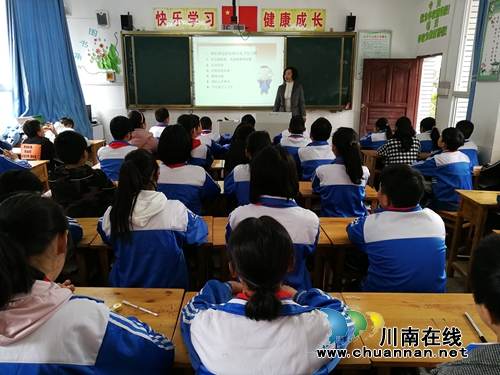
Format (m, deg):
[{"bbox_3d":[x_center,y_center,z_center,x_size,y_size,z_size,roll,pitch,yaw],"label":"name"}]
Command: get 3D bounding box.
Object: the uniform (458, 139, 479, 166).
[{"bbox_3d":[2.211,-0.245,4.196,0.430,0.560,0.370,-2,14,-9],"label":"uniform"}]

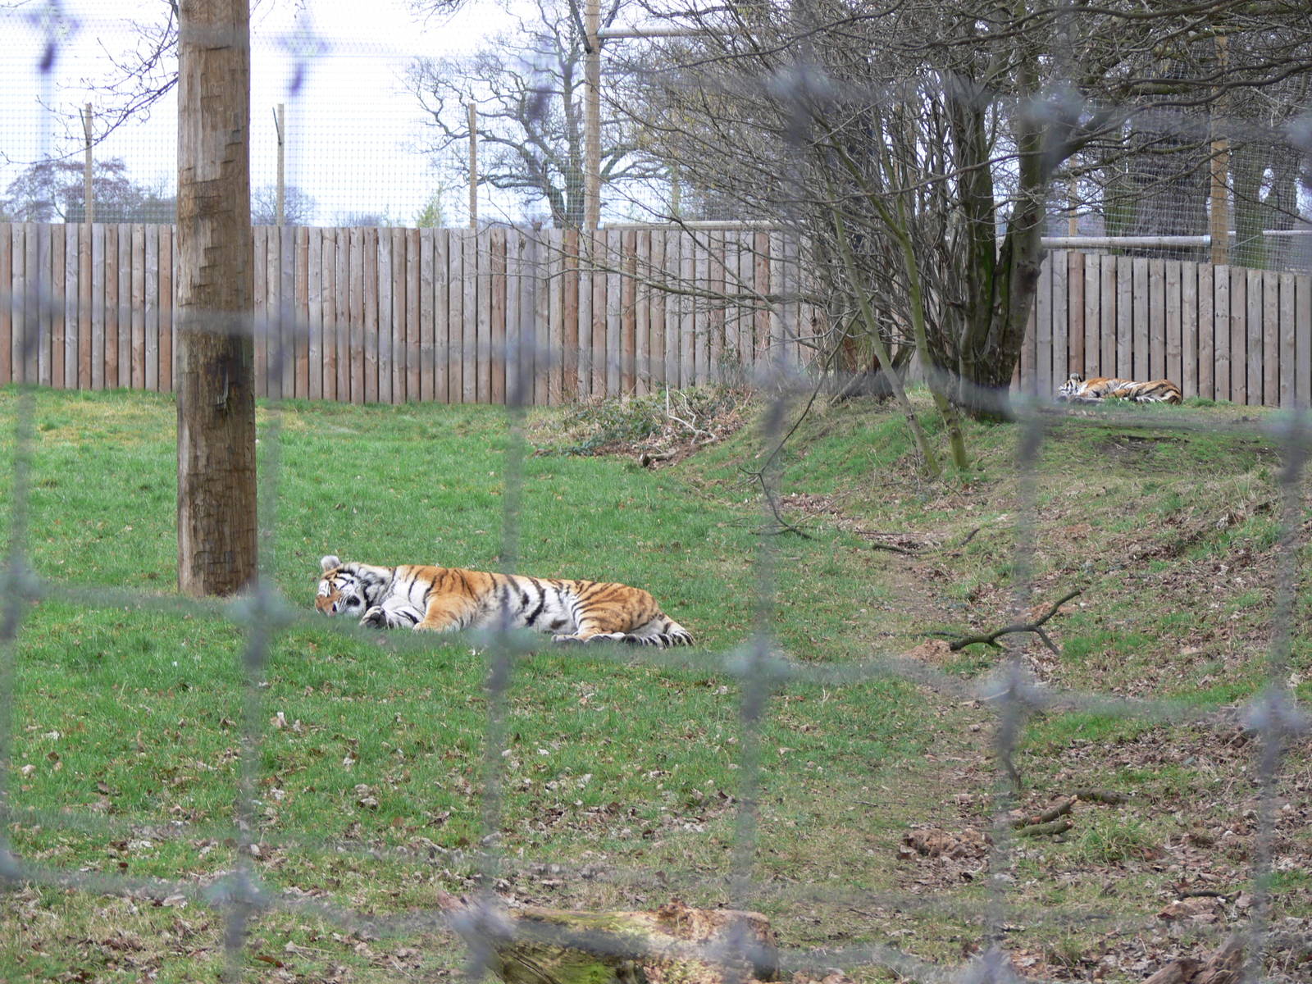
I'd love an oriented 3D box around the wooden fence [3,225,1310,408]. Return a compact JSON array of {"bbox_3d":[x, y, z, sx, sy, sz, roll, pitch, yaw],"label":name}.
[{"bbox_3d":[-0.433,-2.269,65.500,18.000,2.250,0.300,1,3,22],"label":"wooden fence"}]

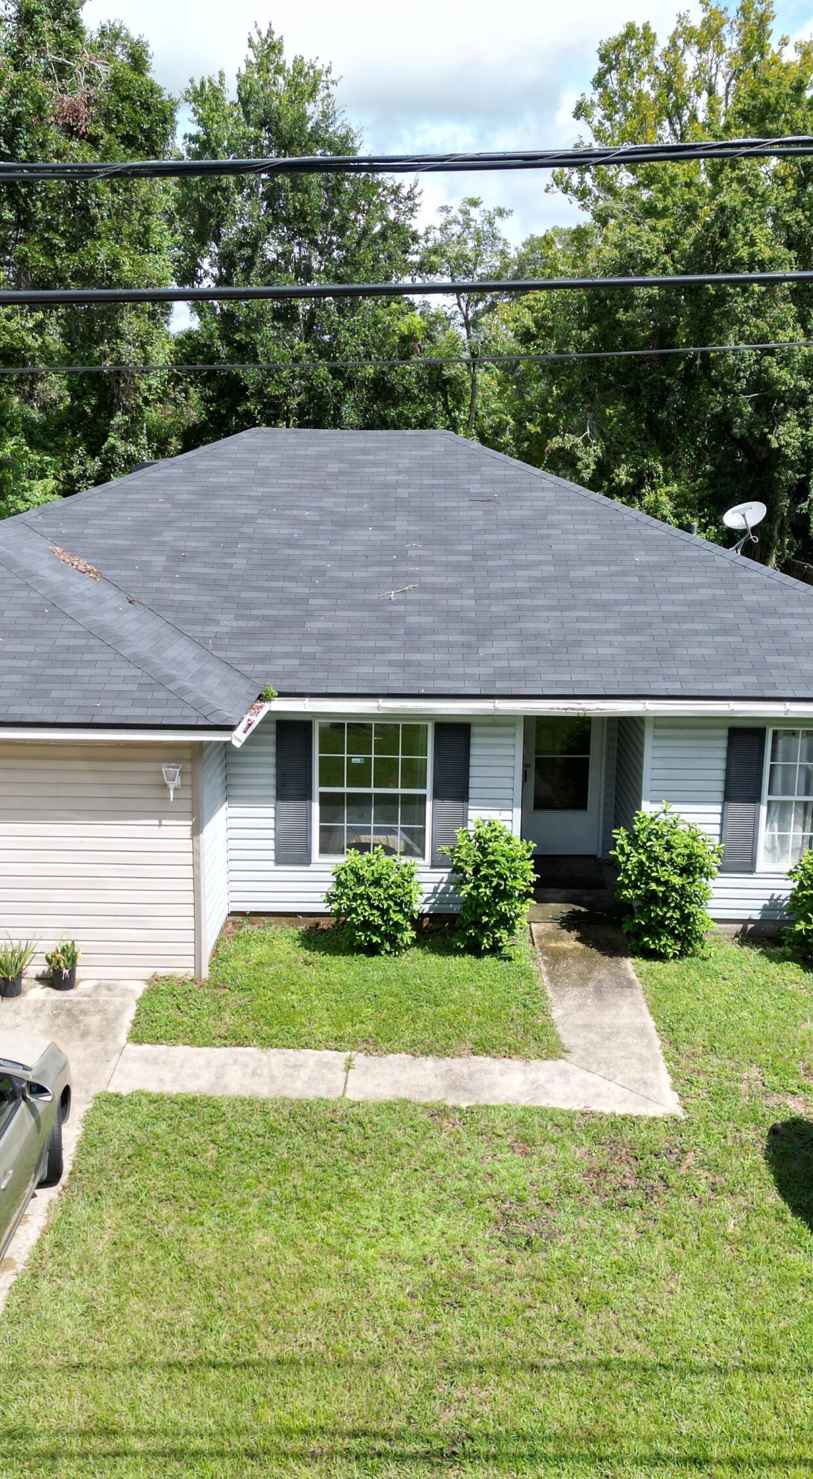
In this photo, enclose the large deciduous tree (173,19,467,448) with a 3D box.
[{"bbox_3d":[-2.531,-11.109,37.712,7.532,15.671,6.932,1,12,0],"label":"large deciduous tree"}]

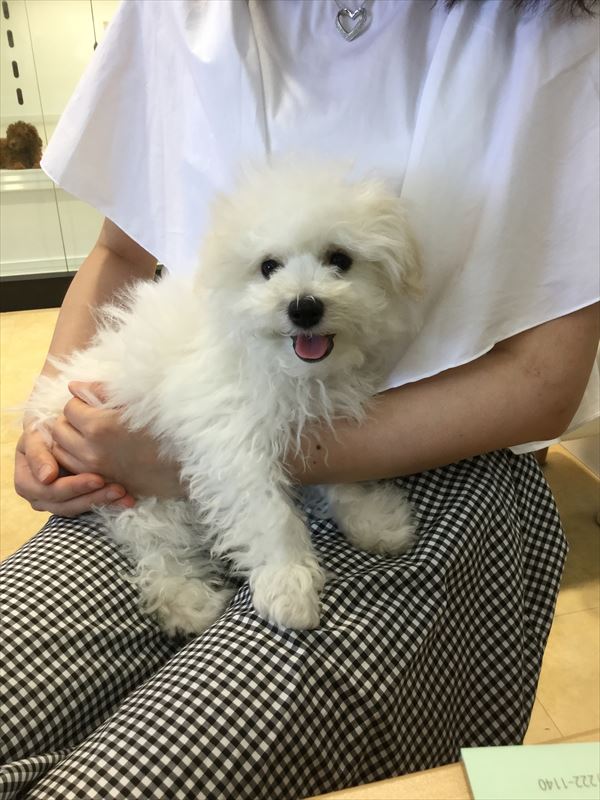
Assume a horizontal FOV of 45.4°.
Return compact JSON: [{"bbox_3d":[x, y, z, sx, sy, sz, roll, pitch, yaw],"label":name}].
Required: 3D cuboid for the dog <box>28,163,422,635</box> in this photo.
[{"bbox_3d":[-0.062,-0.017,0.591,0.265,0.330,0.215,24,36,37],"label":"dog"}]

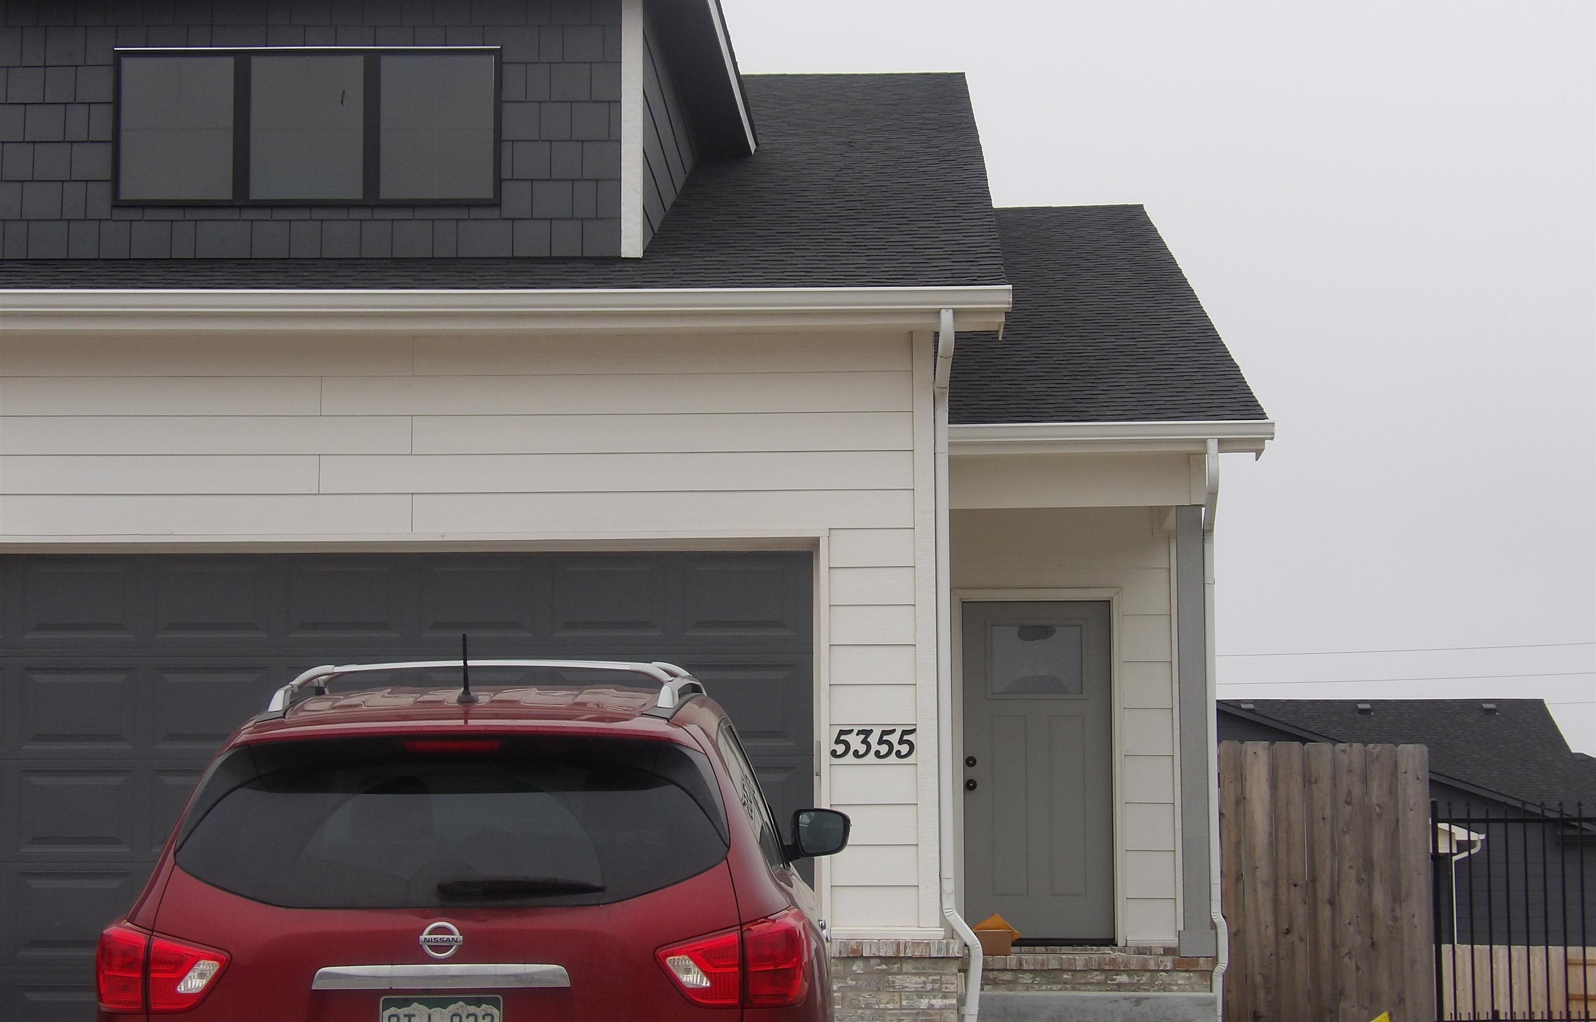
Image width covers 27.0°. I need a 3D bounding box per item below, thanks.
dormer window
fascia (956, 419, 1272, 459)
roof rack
[{"bbox_3d":[-2.259,-1.769,15.305,1.772,0.750,0.090,0,-6,0],"label":"dormer window"},{"bbox_3d":[1.615,-0.382,17.582,1.800,0.186,0.140,0,-6,0],"label":"fascia"},{"bbox_3d":[-0.887,0.521,9.955,1.200,0.165,1.800,0,-2,0],"label":"roof rack"}]

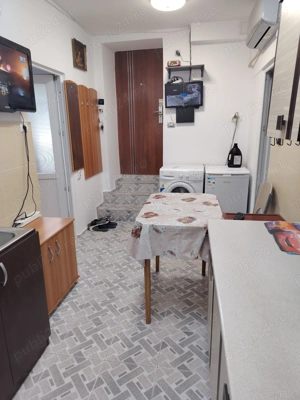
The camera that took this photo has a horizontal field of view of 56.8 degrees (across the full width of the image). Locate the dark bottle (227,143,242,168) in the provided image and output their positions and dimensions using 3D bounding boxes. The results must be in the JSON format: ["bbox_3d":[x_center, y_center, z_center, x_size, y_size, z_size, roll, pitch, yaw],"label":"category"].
[{"bbox_3d":[1.186,-0.630,3.891,0.183,0.330,0.120,2,15,9],"label":"dark bottle"}]

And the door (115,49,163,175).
[{"bbox_3d":[-0.132,-1.430,4.707,0.840,1.990,0.060,2,15,9],"label":"door"}]

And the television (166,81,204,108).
[{"bbox_3d":[0.475,-1.474,3.892,0.520,0.316,0.070,2,15,9],"label":"television"}]

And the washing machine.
[{"bbox_3d":[0.473,-0.067,4.094,0.600,0.850,0.500,2,15,9],"label":"washing machine"}]

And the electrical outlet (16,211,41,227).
[{"bbox_3d":[-1.075,0.175,2.413,0.055,0.042,0.370,2,15,9],"label":"electrical outlet"}]

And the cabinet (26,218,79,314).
[{"bbox_3d":[-0.942,0.569,2.240,0.410,0.630,0.780,2,15,9],"label":"cabinet"}]

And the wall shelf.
[{"bbox_3d":[0.483,-1.768,3.831,0.510,0.130,0.180,2,15,9],"label":"wall shelf"}]

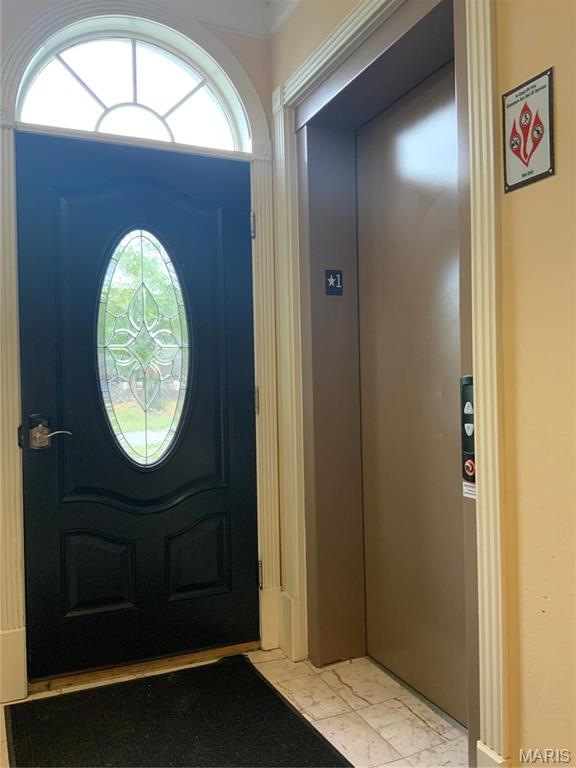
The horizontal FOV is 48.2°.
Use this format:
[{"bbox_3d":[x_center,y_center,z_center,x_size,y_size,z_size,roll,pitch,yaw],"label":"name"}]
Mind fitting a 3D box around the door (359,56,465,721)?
[{"bbox_3d":[0.501,0.034,2.213,0.050,2.134,0.905,-1,0,-23],"label":"door"}]

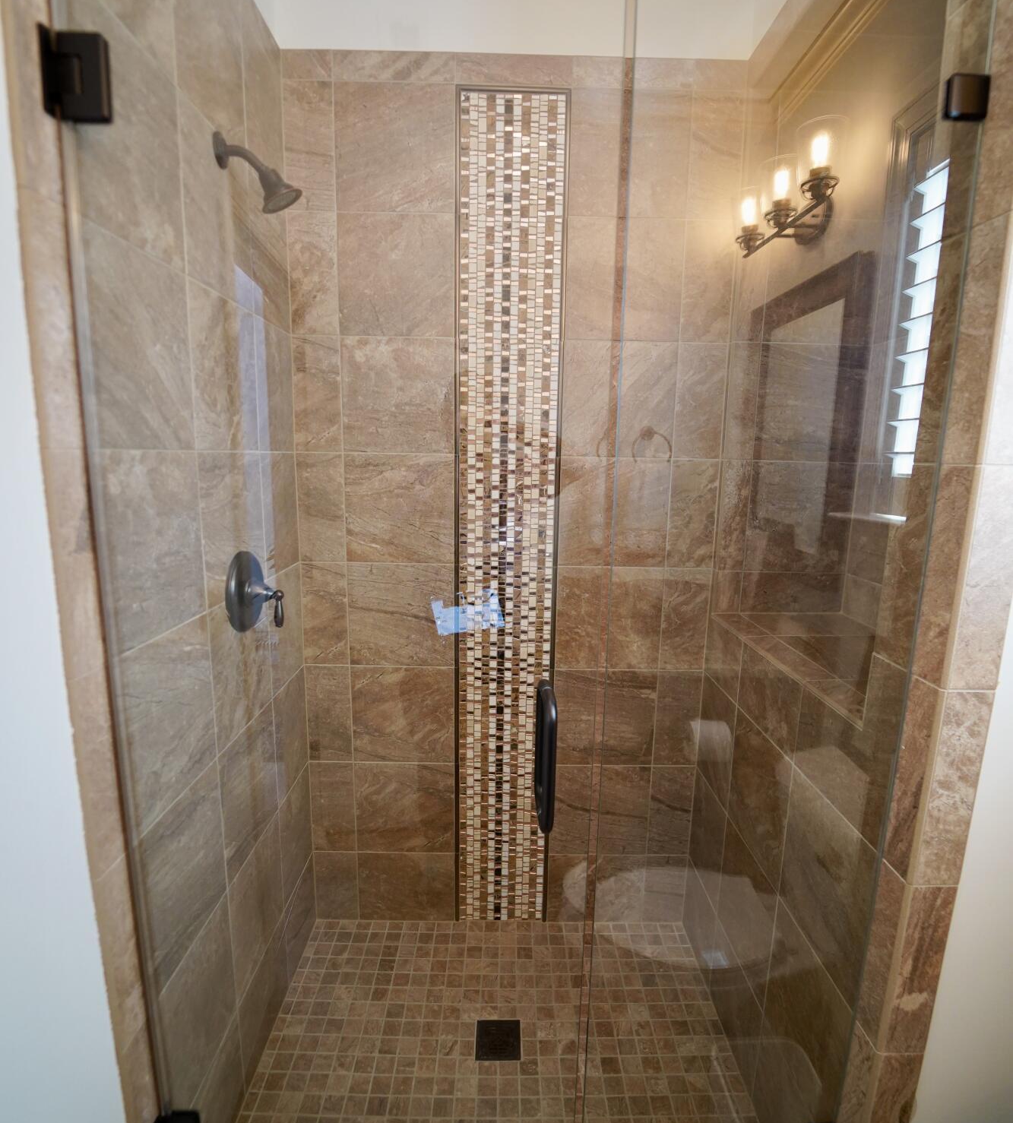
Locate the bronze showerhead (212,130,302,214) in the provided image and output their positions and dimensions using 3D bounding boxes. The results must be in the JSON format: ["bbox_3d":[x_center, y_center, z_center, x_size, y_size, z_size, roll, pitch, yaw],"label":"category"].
[{"bbox_3d":[-0.489,-0.775,1.182,0.164,0.150,0.083,1,10,0],"label":"bronze showerhead"}]

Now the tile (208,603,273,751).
[{"bbox_3d":[-0.593,0.223,1.328,0.011,0.302,0.292,1,10,-1],"label":"tile"}]

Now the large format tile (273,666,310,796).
[{"bbox_3d":[-0.600,0.479,1.648,0.011,0.302,0.254,1,10,-1],"label":"large format tile"}]

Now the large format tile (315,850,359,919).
[{"bbox_3d":[-0.538,1.028,1.878,0.130,0.237,0.020,1,10,0],"label":"large format tile"}]

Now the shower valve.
[{"bbox_3d":[-0.540,0.067,1.312,0.089,0.178,0.176,1,10,0],"label":"shower valve"}]

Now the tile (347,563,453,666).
[{"bbox_3d":[-0.306,0.156,1.724,0.306,0.304,0.012,1,10,0],"label":"tile"}]

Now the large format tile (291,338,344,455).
[{"bbox_3d":[-0.514,-0.452,1.619,0.128,0.302,0.011,1,10,-1],"label":"large format tile"}]

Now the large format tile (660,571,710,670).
[{"bbox_3d":[0.524,0.171,1.734,0.129,0.302,0.011,1,10,-1],"label":"large format tile"}]

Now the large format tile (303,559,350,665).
[{"bbox_3d":[-0.524,0.155,1.725,0.128,0.302,0.011,1,10,-1],"label":"large format tile"}]

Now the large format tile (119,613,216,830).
[{"bbox_3d":[-0.591,0.271,1.044,0.020,0.304,0.267,1,10,-1],"label":"large format tile"}]

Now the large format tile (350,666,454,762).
[{"bbox_3d":[-0.308,0.460,1.779,0.304,0.304,0.020,1,10,0],"label":"large format tile"}]

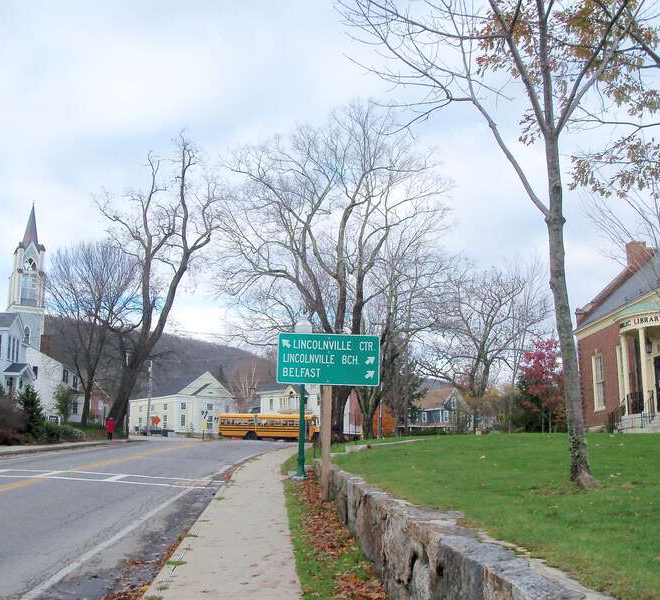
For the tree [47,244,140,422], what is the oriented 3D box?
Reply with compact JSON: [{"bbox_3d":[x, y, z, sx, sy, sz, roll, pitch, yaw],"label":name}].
[{"bbox_3d":[-18.241,2.337,62.391,7.246,14.509,7.000,0,-9,0],"label":"tree"}]

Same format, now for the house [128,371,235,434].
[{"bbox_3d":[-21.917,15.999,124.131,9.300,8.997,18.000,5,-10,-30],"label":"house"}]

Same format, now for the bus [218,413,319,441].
[{"bbox_3d":[-6.072,13.680,86.926,11.600,3.100,2.450,-2,-9,12],"label":"bus"}]

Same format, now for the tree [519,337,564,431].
[{"bbox_3d":[15.248,6.076,57.770,3.286,6.686,3.300,0,-9,0],"label":"tree"}]

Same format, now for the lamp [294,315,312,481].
[{"bbox_3d":[-0.693,2.519,21.166,0.470,4.159,0.470,0,-9,0],"label":"lamp"}]

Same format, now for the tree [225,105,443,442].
[{"bbox_3d":[0.207,-2.029,47.907,13.606,20.622,12.500,0,-9,0],"label":"tree"}]

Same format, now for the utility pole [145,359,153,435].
[{"bbox_3d":[-24.524,13.001,109.296,0.500,10.203,0.450,0,-9,0],"label":"utility pole"}]

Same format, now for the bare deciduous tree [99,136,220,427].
[{"bbox_3d":[-13.704,-1.440,65.017,9.796,24.475,8.800,0,-9,0],"label":"bare deciduous tree"}]

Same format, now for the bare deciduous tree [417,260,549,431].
[{"bbox_3d":[12.301,3.596,65.249,10.646,13.842,9.800,0,-9,0],"label":"bare deciduous tree"}]

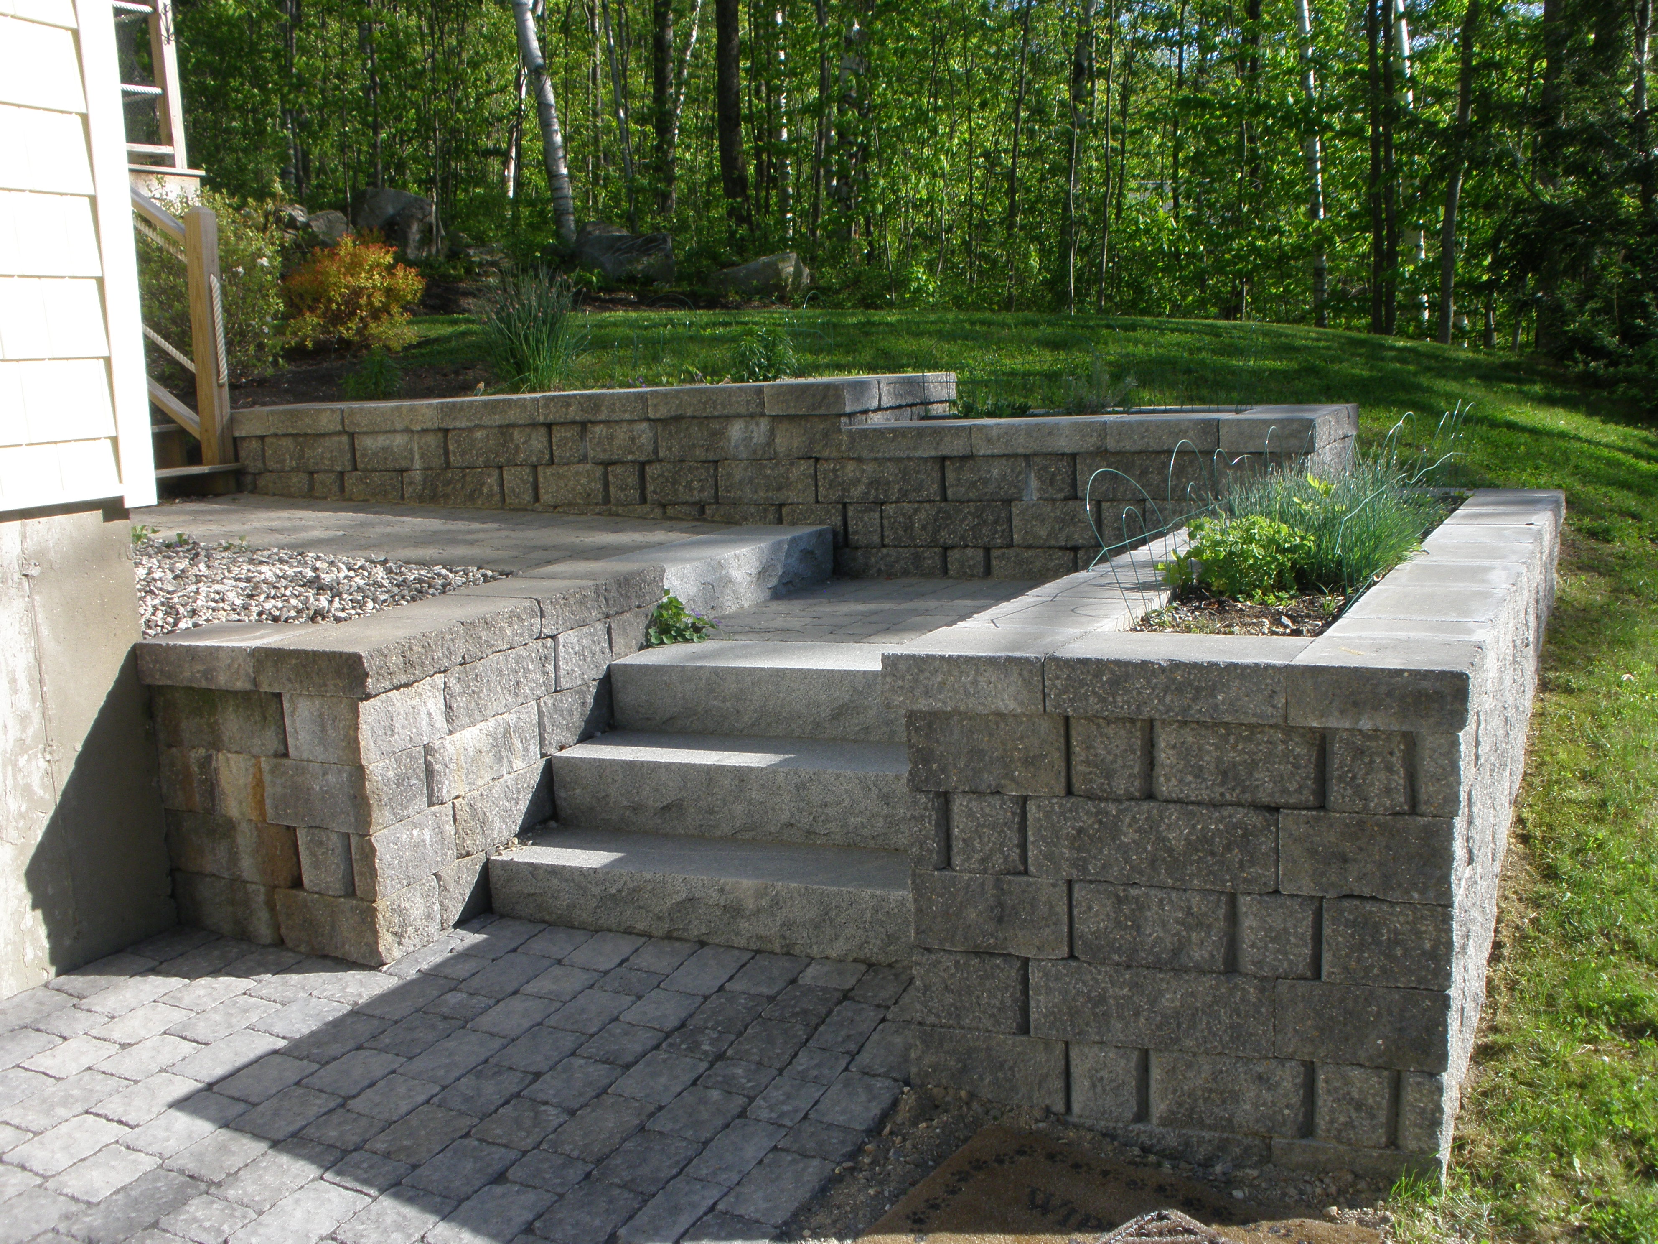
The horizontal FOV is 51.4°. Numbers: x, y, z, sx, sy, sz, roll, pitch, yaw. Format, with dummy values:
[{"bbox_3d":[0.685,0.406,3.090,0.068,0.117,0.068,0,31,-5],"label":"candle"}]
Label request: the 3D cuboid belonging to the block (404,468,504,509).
[{"bbox_3d":[-1.397,-0.544,6.780,0.465,0.148,0.260,2,9,25],"label":"block"}]

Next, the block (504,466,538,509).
[{"bbox_3d":[-1.109,-0.536,6.689,0.148,0.152,0.280,2,9,28],"label":"block"}]

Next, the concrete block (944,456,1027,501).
[{"bbox_3d":[0.583,-0.498,5.830,0.295,0.148,0.290,1,10,25],"label":"concrete block"}]

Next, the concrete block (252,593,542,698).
[{"bbox_3d":[-1.028,0.063,4.199,0.296,0.102,0.715,1,10,25],"label":"concrete block"}]

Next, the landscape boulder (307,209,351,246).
[{"bbox_3d":[-3.909,-3.068,13.500,0.380,0.340,0.350,-5,9,-15],"label":"landscape boulder"}]

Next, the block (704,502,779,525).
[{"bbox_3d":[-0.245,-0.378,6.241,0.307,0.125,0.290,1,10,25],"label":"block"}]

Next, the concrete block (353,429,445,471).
[{"bbox_3d":[-1.633,-0.692,6.879,0.457,0.150,0.260,2,9,25],"label":"concrete block"}]

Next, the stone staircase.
[{"bbox_3d":[-0.060,0.391,4.228,1.200,0.510,1.020,1,9,24],"label":"stone staircase"}]

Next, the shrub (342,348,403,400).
[{"bbox_3d":[-1.965,-1.062,7.421,0.275,0.250,0.260,-5,10,-14],"label":"shrub"}]

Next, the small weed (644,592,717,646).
[{"bbox_3d":[-0.432,-0.017,5.038,0.200,0.145,0.165,-3,8,0],"label":"small weed"}]

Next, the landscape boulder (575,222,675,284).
[{"bbox_3d":[-1.680,-3.035,14.200,0.790,0.500,0.600,-2,8,0],"label":"landscape boulder"}]

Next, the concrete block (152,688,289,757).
[{"bbox_3d":[-1.373,0.213,4.173,0.424,0.148,0.290,1,10,25],"label":"concrete block"}]

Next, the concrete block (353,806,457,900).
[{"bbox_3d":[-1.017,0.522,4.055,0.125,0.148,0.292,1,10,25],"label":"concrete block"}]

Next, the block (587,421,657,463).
[{"bbox_3d":[-0.696,-0.679,6.417,0.305,0.152,0.292,1,10,24],"label":"block"}]

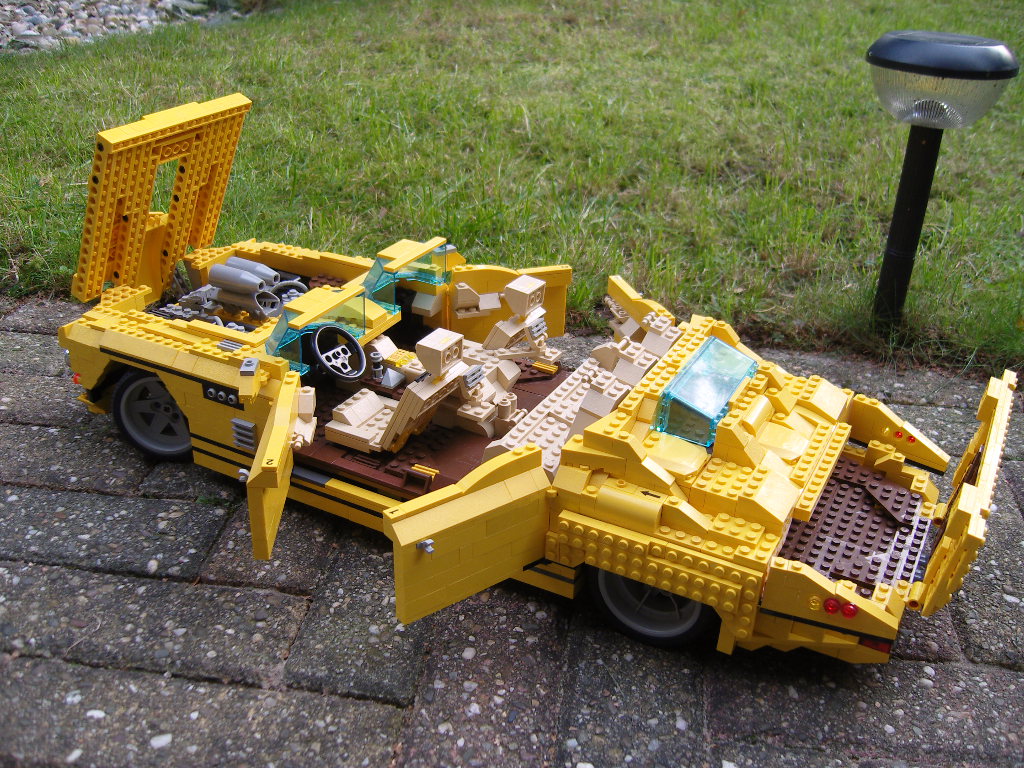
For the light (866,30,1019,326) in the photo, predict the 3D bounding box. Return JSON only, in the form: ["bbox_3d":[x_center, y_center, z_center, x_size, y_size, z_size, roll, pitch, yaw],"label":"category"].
[{"bbox_3d":[0.328,-0.158,0.820,0.118,0.246,0.118,15,32,25],"label":"light"}]

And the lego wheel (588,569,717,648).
[{"bbox_3d":[0.078,0.100,0.529,0.069,0.069,0.036,15,32,25],"label":"lego wheel"}]

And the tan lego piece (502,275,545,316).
[{"bbox_3d":[0.009,-0.058,0.662,0.018,0.016,0.024,19,34,23],"label":"tan lego piece"}]

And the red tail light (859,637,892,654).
[{"bbox_3d":[0.173,0.121,0.475,0.015,0.006,0.009,10,30,17],"label":"red tail light"}]

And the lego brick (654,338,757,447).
[{"bbox_3d":[0.109,0.002,0.560,0.035,0.026,0.075,15,32,25],"label":"lego brick"}]

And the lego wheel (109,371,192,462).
[{"bbox_3d":[-0.227,0.015,0.676,0.069,0.069,0.036,7,24,12],"label":"lego wheel"}]

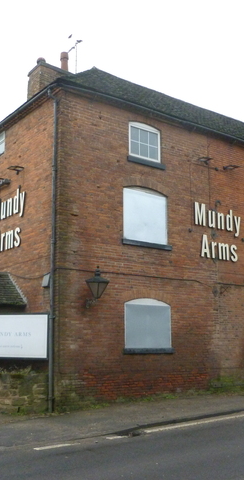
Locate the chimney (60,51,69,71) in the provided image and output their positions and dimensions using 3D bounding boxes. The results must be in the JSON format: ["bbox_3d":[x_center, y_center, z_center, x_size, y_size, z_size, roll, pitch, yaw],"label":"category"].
[{"bbox_3d":[-2.196,-6.818,19.774,0.300,0.820,0.300,0,-10,0],"label":"chimney"}]

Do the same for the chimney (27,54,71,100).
[{"bbox_3d":[-2.439,-5.727,18.075,1.330,2.050,0.960,8,-14,-37],"label":"chimney"}]

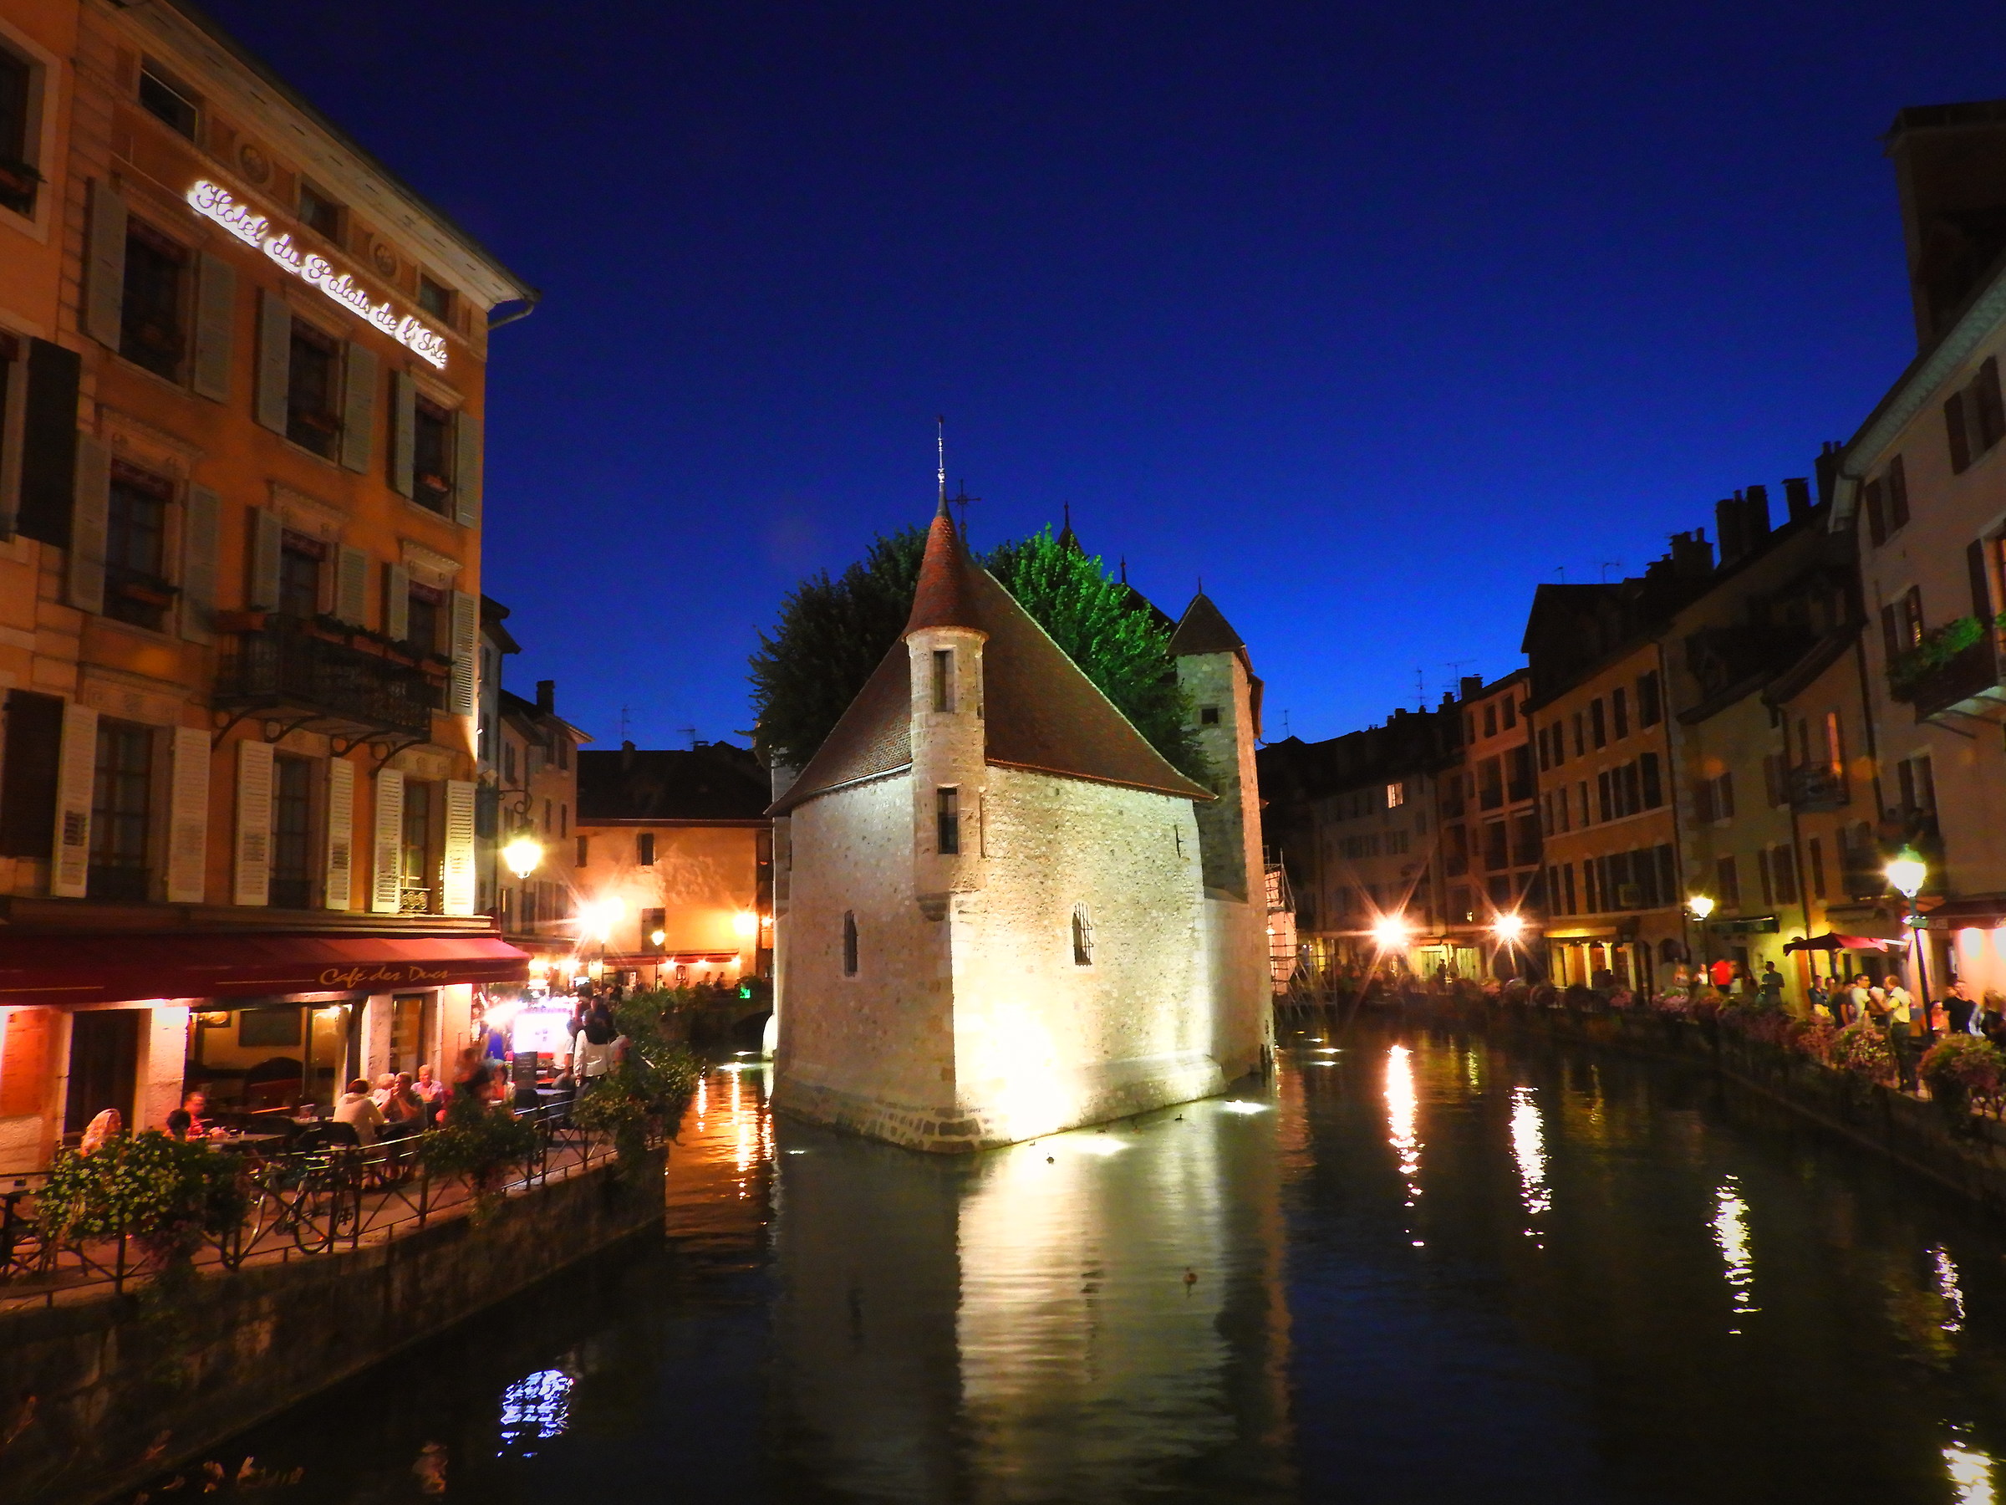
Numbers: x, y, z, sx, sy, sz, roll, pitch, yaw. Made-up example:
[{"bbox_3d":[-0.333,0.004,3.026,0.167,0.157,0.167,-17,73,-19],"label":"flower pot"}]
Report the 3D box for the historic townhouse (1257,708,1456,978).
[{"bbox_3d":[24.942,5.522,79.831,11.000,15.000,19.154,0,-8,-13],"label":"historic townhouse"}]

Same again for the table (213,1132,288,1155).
[{"bbox_3d":[-8.533,4.772,15.764,0.680,0.750,0.800,-3,-8,12],"label":"table"}]

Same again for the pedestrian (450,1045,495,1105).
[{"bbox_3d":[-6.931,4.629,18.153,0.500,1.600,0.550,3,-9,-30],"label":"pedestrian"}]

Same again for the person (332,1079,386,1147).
[{"bbox_3d":[-7.811,4.674,17.205,0.550,1.300,0.750,-8,-10,36],"label":"person"}]

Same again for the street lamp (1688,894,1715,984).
[{"bbox_3d":[17.177,5.088,34.051,0.550,3.599,0.550,-6,-9,27],"label":"street lamp"}]

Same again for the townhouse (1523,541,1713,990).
[{"bbox_3d":[26.067,0.107,48.712,11.000,17.000,13.588,-2,-8,4],"label":"townhouse"}]

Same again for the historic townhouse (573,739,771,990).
[{"bbox_3d":[-16.909,5.714,64.005,10.262,12.800,10.000,2,-9,-27],"label":"historic townhouse"}]

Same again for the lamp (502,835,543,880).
[{"bbox_3d":[-7.608,1.551,22.030,0.600,0.850,0.600,1,-8,-19],"label":"lamp"}]

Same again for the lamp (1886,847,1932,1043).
[{"bbox_3d":[13.671,3.252,20.691,0.580,3.731,0.580,-7,-10,33],"label":"lamp"}]

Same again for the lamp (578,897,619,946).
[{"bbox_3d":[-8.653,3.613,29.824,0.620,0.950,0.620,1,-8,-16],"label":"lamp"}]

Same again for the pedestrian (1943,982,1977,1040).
[{"bbox_3d":[14.005,4.210,20.282,0.450,1.700,0.520,4,-10,-36],"label":"pedestrian"}]

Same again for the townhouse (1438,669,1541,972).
[{"bbox_3d":[26.908,3.355,62.309,11.000,14.300,13.829,-2,-8,2],"label":"townhouse"}]

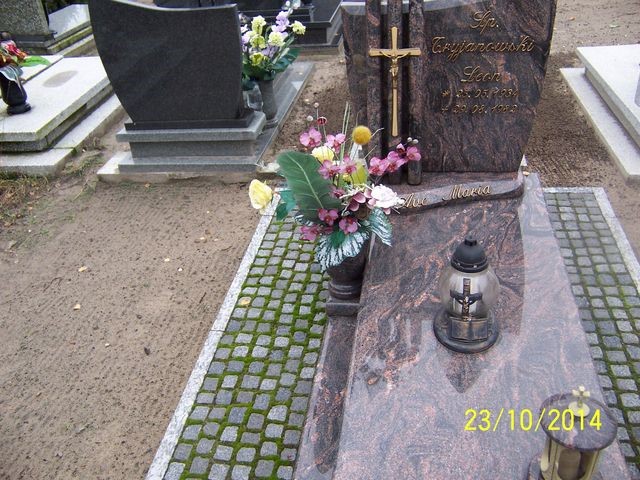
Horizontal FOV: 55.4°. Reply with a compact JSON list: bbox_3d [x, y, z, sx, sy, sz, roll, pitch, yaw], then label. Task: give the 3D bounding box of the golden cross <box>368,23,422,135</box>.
[{"bbox_3d":[0.266,-0.551,2.154,0.179,0.395,0.035,1,32,10],"label":"golden cross"}]

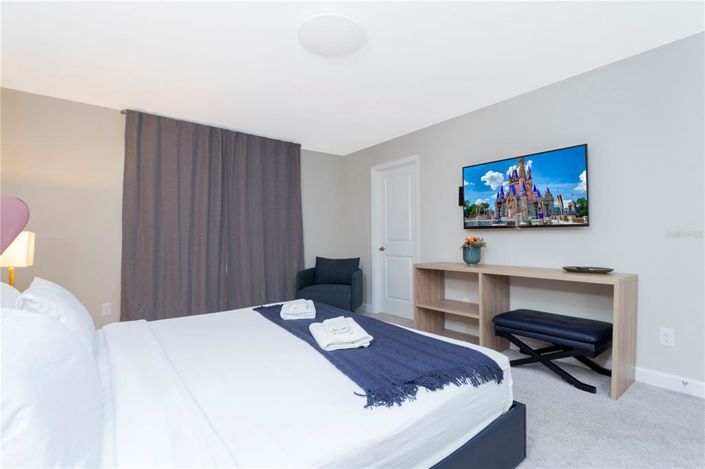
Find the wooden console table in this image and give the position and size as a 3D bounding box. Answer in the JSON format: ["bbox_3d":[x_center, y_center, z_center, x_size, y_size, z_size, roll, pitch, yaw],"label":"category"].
[{"bbox_3d":[1.383,0.711,3.024,0.450,0.770,1.780,1,-2,-38],"label":"wooden console table"}]

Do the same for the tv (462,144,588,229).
[{"bbox_3d":[1.558,-0.386,3.127,0.060,0.655,1.135,1,-2,-38],"label":"tv"}]

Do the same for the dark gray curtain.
[{"bbox_3d":[-1.578,-0.103,4.200,2.180,2.400,0.110,1,-2,-38],"label":"dark gray curtain"}]

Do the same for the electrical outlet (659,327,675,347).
[{"bbox_3d":[2.211,0.726,2.339,0.012,0.120,0.077,1,-2,-38],"label":"electrical outlet"}]

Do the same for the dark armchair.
[{"bbox_3d":[-0.297,0.733,4.700,0.770,0.790,0.710,0,-1,14],"label":"dark armchair"}]

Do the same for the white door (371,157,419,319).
[{"bbox_3d":[0.601,0.076,4.500,0.100,2.090,0.880,1,-2,-38],"label":"white door"}]

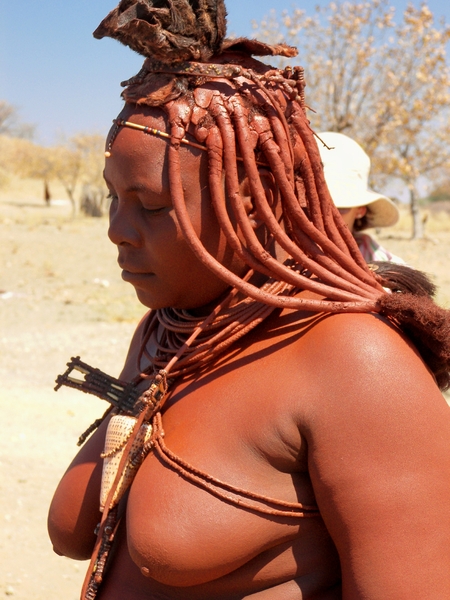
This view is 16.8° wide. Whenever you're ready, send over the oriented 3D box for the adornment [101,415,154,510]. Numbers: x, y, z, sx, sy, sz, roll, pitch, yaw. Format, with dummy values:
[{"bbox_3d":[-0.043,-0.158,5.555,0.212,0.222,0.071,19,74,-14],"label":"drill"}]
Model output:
[{"bbox_3d":[-0.105,0.163,1.530,0.044,0.103,0.049,22,-14,-39],"label":"adornment"}]

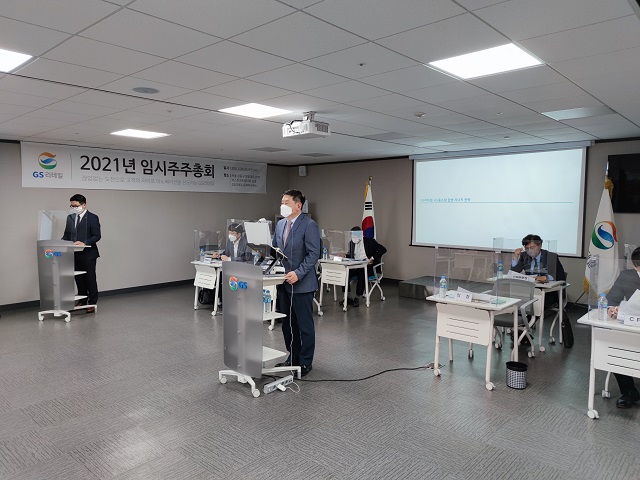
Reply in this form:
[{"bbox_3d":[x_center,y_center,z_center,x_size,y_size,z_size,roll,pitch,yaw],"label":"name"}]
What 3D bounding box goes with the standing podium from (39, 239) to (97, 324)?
[{"bbox_3d":[-3.685,0.581,6.519,0.580,1.120,0.640,1,5,15],"label":"standing podium"}]

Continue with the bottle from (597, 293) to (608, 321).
[{"bbox_3d":[2.250,0.527,3.515,0.066,0.214,0.066,4,6,44],"label":"bottle"}]

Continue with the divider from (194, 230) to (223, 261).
[{"bbox_3d":[-1.651,0.120,7.038,0.620,0.510,0.340,4,6,44],"label":"divider"}]

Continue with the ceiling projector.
[{"bbox_3d":[-0.151,-1.226,4.766,0.400,0.240,0.265,4,6,44],"label":"ceiling projector"}]

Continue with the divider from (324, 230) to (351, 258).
[{"bbox_3d":[0.340,0.107,7.216,0.340,0.510,0.620,-4,6,-41],"label":"divider"}]

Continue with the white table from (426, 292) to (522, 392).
[{"bbox_3d":[1.527,0.950,4.429,0.730,0.724,0.620,4,6,44],"label":"white table"}]

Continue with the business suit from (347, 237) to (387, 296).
[{"bbox_3d":[0.727,0.469,7.344,0.620,0.960,0.750,4,6,42],"label":"business suit"}]

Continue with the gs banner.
[{"bbox_3d":[-2.905,-1.293,8.579,0.012,0.690,4.880,4,6,44],"label":"gs banner"}]

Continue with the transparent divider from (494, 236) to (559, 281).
[{"bbox_3d":[2.454,0.259,5.338,0.620,0.510,0.340,4,6,44],"label":"transparent divider"}]

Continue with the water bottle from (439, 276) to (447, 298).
[{"bbox_3d":[1.213,0.458,4.364,0.066,0.212,0.066,4,6,44],"label":"water bottle"}]

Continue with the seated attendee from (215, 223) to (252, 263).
[{"bbox_3d":[-1.265,0.405,7.113,0.560,1.290,0.800,4,6,42],"label":"seated attendee"}]

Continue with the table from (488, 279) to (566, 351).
[{"bbox_3d":[2.474,0.851,5.326,0.560,0.720,0.700,-4,6,-42],"label":"table"}]

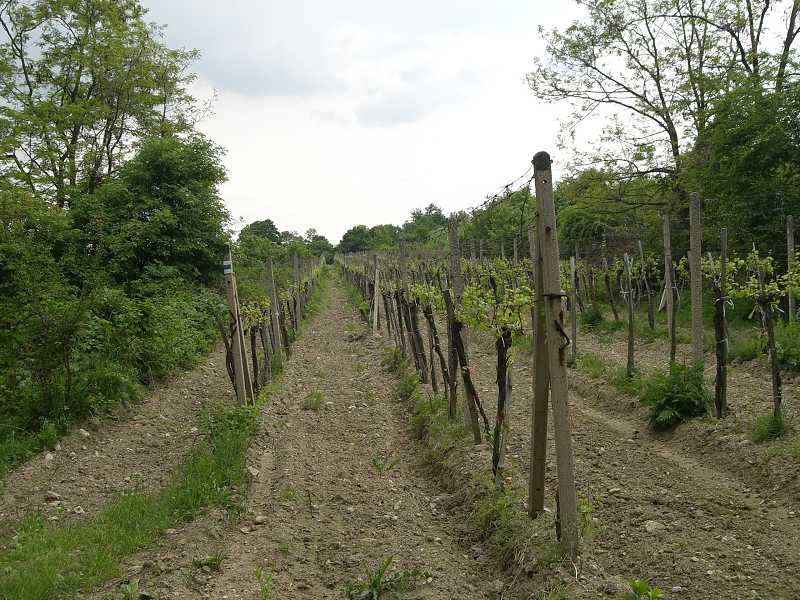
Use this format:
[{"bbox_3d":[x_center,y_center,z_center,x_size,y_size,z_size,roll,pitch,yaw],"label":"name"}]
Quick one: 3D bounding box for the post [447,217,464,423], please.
[{"bbox_3d":[0.485,0.177,7.600,0.100,1.800,0.100,-3,2,5],"label":"post"}]

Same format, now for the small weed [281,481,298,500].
[{"bbox_3d":[-0.755,1.302,6.000,0.125,0.100,0.120,-2,2,-4],"label":"small weed"}]

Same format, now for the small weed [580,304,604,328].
[{"bbox_3d":[3.332,0.286,15.200,0.420,0.390,0.380,-1,2,0],"label":"small weed"}]

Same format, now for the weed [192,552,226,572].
[{"bbox_3d":[-1.003,1.370,4.600,0.165,0.090,0.150,-1,2,0],"label":"weed"}]

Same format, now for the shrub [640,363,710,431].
[{"bbox_3d":[2.344,0.824,7.500,0.500,0.500,0.450,-2,2,-4],"label":"shrub"}]

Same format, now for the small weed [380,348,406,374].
[{"bbox_3d":[-0.082,0.777,11.100,0.320,0.290,0.300,-1,2,0],"label":"small weed"}]

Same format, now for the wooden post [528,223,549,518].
[{"bbox_3d":[0.808,0.400,5.050,0.085,1.700,0.090,1,2,5],"label":"wooden post"}]

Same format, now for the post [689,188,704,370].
[{"bbox_3d":[2.800,-0.014,8.250,0.100,1.980,0.100,-3,2,-4],"label":"post"}]

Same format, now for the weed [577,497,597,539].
[{"bbox_3d":[1.041,1.214,4.900,0.095,0.200,0.100,-2,2,-4],"label":"weed"}]

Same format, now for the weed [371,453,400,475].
[{"bbox_3d":[-0.111,1.257,6.750,0.225,0.125,0.190,-2,2,-4],"label":"weed"}]

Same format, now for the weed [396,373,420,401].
[{"bbox_3d":[0.096,0.975,9.900,0.270,0.260,0.250,-2,2,-4],"label":"weed"}]

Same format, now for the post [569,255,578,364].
[{"bbox_3d":[2.252,0.149,11.400,0.070,1.420,0.070,-2,2,-4],"label":"post"}]

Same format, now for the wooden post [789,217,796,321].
[{"bbox_3d":[5.267,-0.302,11.800,0.085,1.620,0.085,-1,2,5],"label":"wooden post"}]

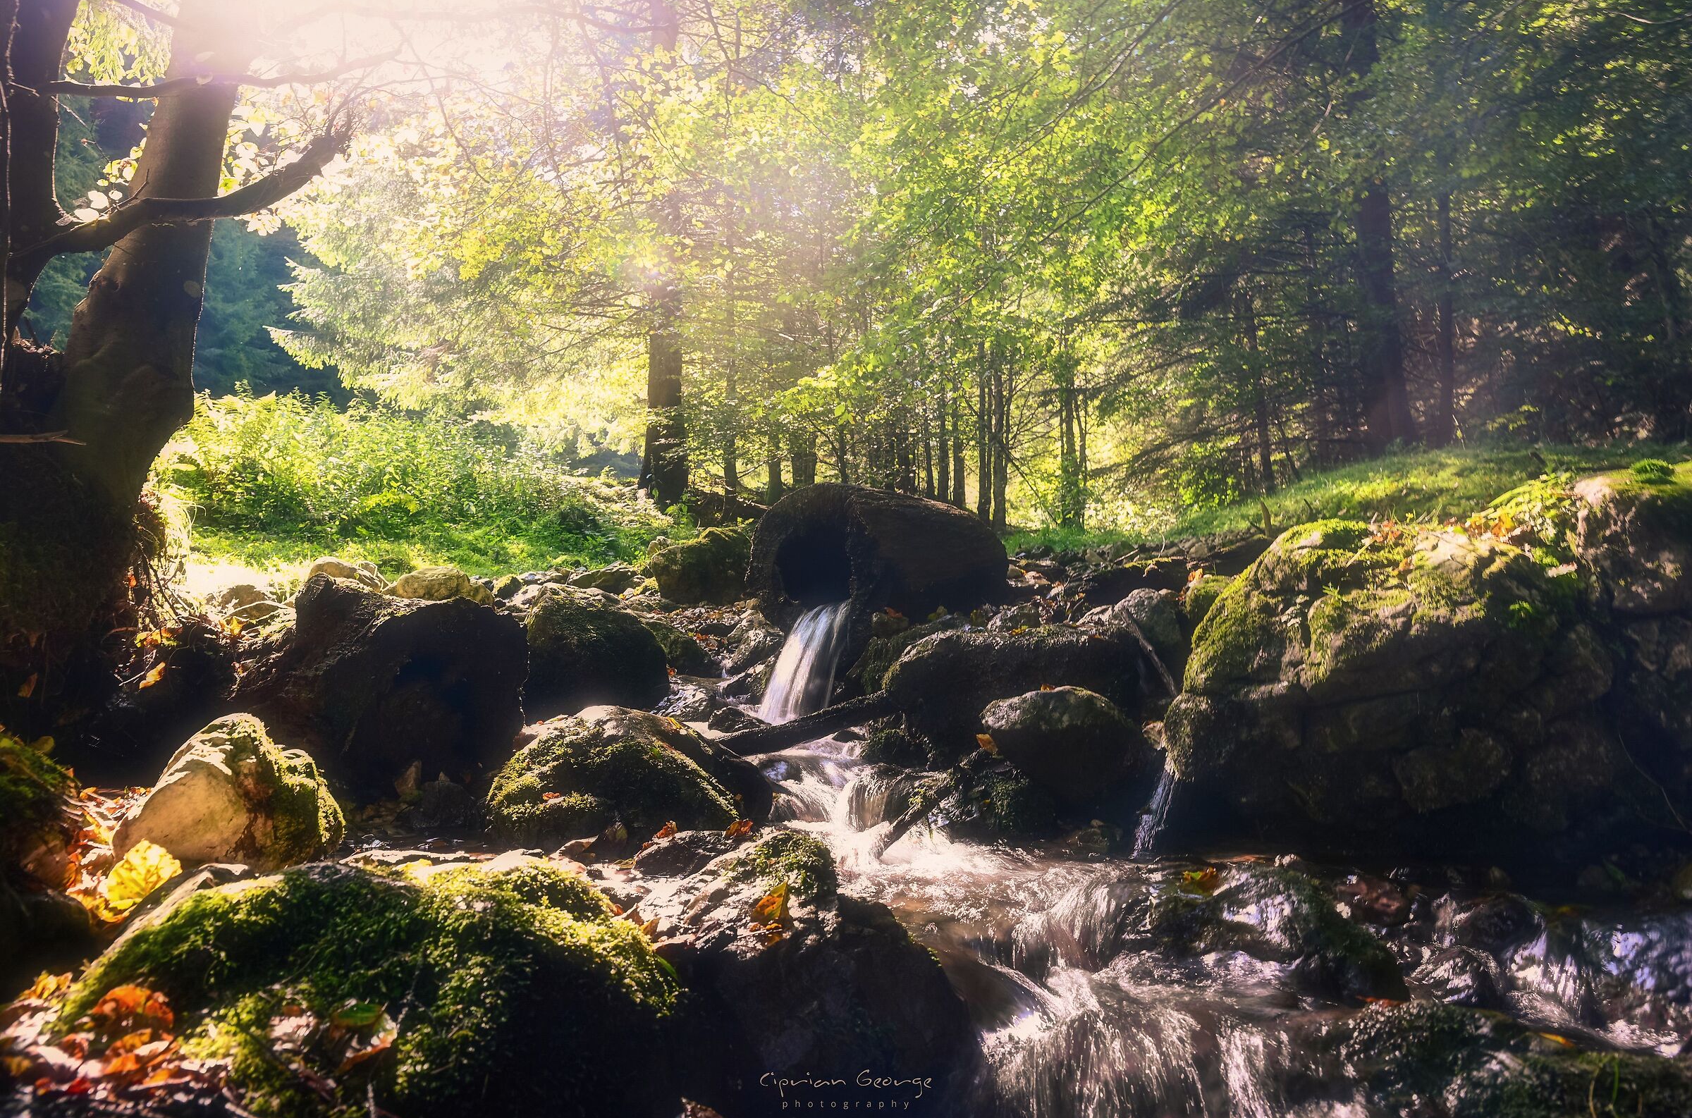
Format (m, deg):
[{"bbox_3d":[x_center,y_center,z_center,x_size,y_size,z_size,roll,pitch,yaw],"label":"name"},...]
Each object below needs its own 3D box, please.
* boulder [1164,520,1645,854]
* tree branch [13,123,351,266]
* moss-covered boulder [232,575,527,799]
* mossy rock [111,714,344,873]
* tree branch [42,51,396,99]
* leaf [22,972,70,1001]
[{"bbox_3d":[1.570,0.340,3.300,1.220,0.860,0.920,0,-1,19],"label":"boulder"},{"bbox_3d":[-1.900,-1.035,3.200,1.070,0.380,0.250,0,-1,18],"label":"tree branch"},{"bbox_3d":[-1.390,0.355,3.400,0.870,0.610,0.650,0,-2,0],"label":"moss-covered boulder"},{"bbox_3d":[-1.170,0.450,2.150,0.400,0.300,0.330,0,-1,-18],"label":"mossy rock"},{"bbox_3d":[-1.780,-1.370,3.200,1.000,0.130,0.300,0,-2,0],"label":"tree branch"},{"bbox_3d":[-0.930,0.500,1.320,0.060,0.030,0.050,0,-2,0],"label":"leaf"}]

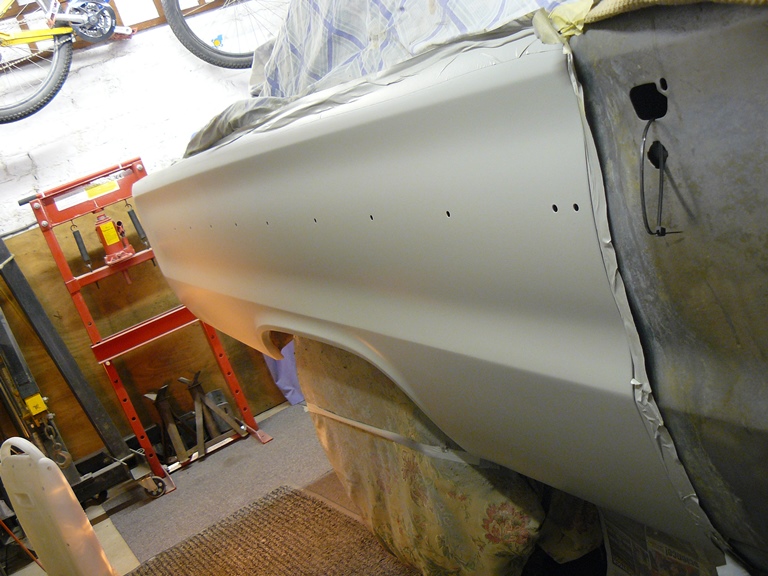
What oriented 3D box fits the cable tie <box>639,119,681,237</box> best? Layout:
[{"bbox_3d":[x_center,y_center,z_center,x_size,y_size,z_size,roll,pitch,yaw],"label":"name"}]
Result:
[{"bbox_3d":[0.254,-0.098,0.746,0.052,0.115,0.013,-27,15,-25],"label":"cable tie"}]

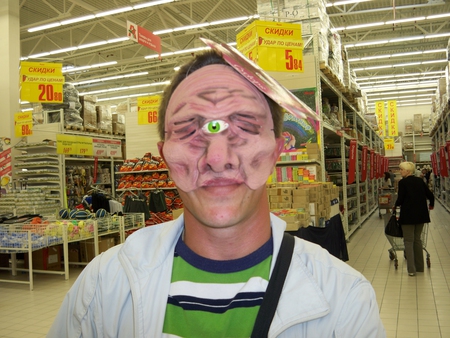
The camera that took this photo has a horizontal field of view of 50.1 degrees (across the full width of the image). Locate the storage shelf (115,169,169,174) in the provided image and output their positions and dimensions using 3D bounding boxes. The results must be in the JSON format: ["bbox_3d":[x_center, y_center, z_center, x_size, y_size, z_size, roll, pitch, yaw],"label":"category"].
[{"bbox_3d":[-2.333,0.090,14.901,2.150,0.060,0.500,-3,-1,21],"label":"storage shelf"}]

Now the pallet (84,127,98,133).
[{"bbox_3d":[-5.417,-1.411,18.013,1.100,0.145,0.820,-3,-1,21],"label":"pallet"}]

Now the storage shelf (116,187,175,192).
[{"bbox_3d":[-2.268,0.632,14.865,2.250,0.060,0.500,-3,-1,21],"label":"storage shelf"}]

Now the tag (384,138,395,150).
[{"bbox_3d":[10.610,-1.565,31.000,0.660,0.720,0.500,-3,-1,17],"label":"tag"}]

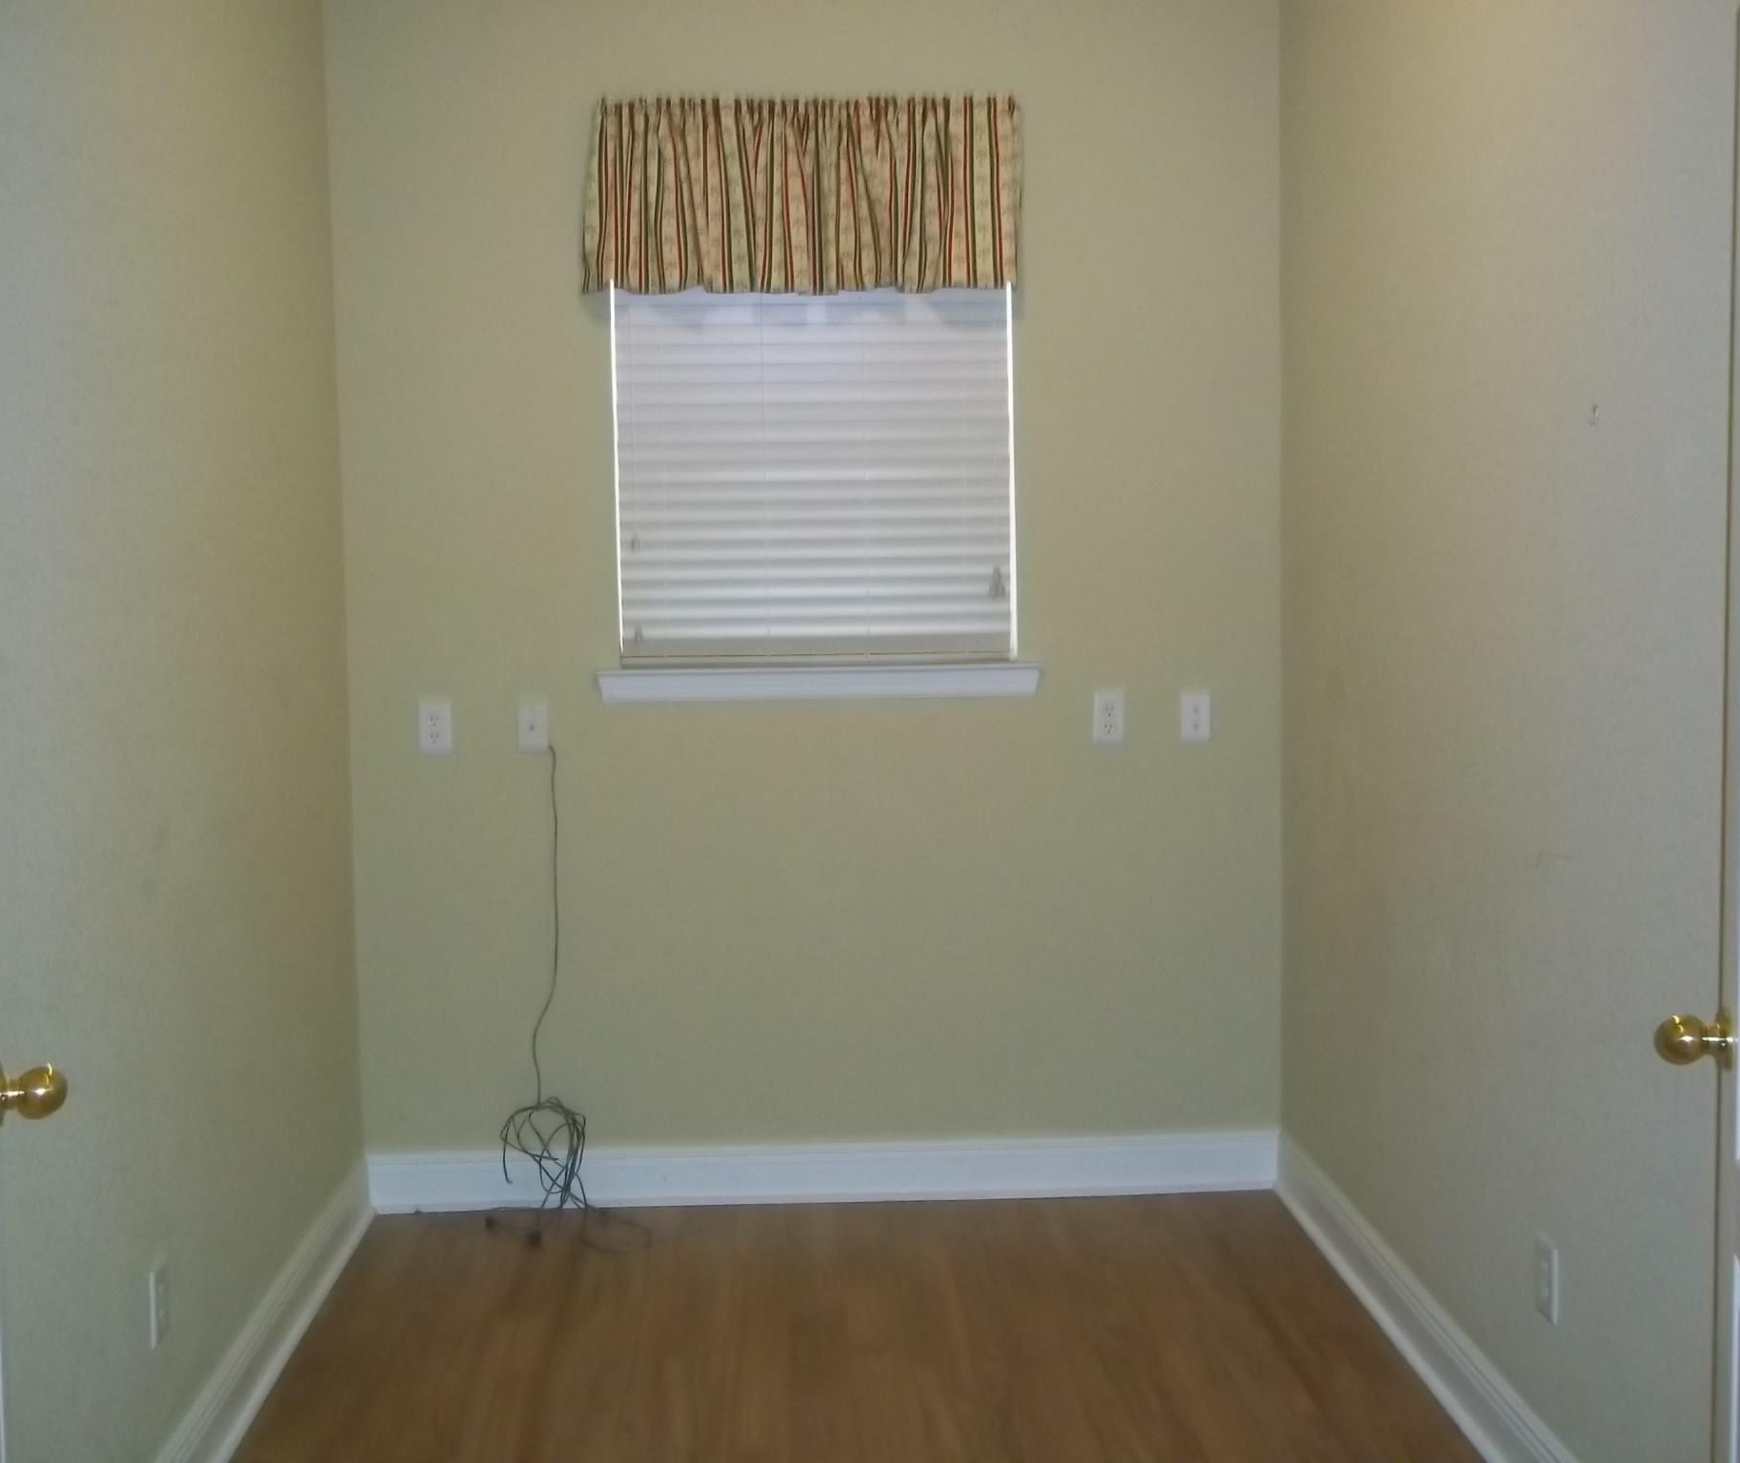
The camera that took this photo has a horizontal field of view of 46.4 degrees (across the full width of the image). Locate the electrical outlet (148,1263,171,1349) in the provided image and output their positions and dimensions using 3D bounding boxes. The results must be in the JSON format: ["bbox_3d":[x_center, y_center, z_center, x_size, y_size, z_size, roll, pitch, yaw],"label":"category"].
[{"bbox_3d":[-1.067,0.866,3.040,0.008,0.115,0.070,-1,5,-3],"label":"electrical outlet"}]

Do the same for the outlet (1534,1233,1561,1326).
[{"bbox_3d":[1.023,0.827,3.058,0.008,0.115,0.070,-1,5,-3],"label":"outlet"}]

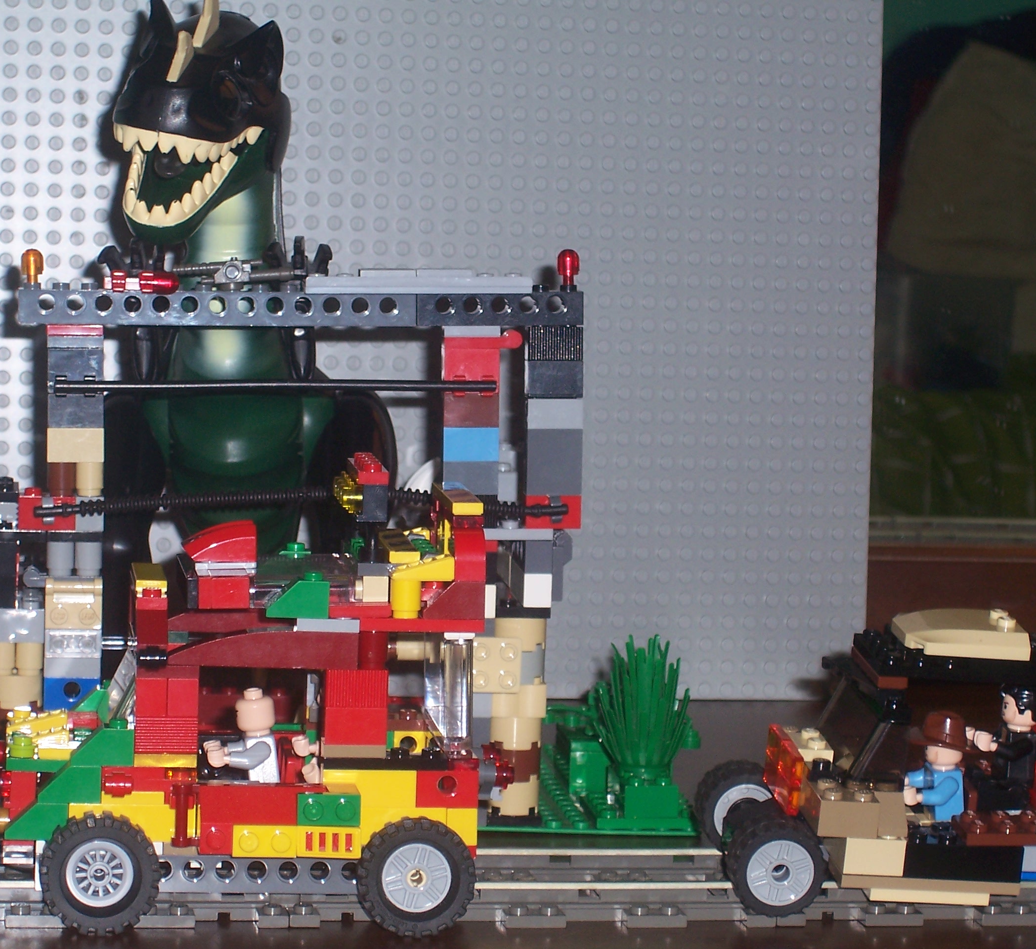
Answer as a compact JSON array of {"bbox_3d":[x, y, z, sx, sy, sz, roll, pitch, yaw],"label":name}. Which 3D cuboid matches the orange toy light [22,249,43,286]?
[{"bbox_3d":[-0.136,-0.058,1.043,0.006,0.011,0.006,1,6,-9],"label":"orange toy light"}]

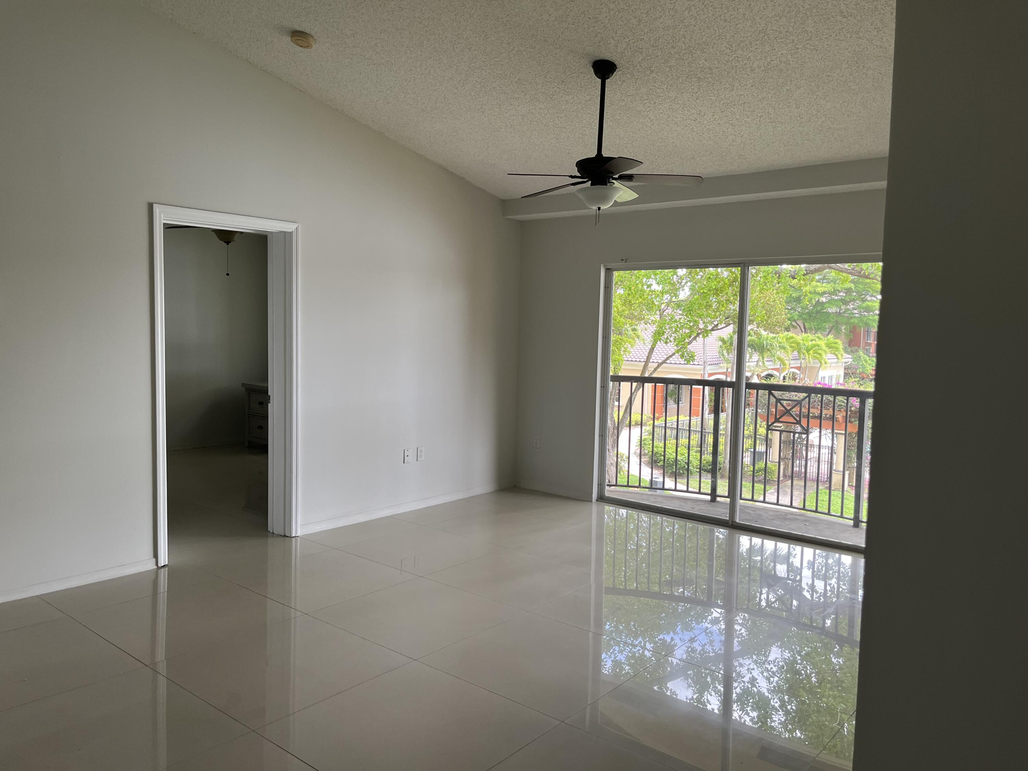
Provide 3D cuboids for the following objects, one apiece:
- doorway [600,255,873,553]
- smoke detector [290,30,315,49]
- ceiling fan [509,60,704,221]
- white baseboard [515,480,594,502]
[{"bbox_3d":[1.683,0.061,5.784,2.400,2.010,0.130,5,6,39],"label":"doorway"},{"bbox_3d":[-1.198,-1.956,4.378,0.134,0.038,0.134,8,-4,1],"label":"smoke detector"},{"bbox_3d":[0.473,-1.337,4.212,1.120,0.840,1.120,5,6,39],"label":"ceiling fan"},{"bbox_3d":[0.343,0.926,6.821,0.870,0.066,0.014,5,6,39],"label":"white baseboard"}]

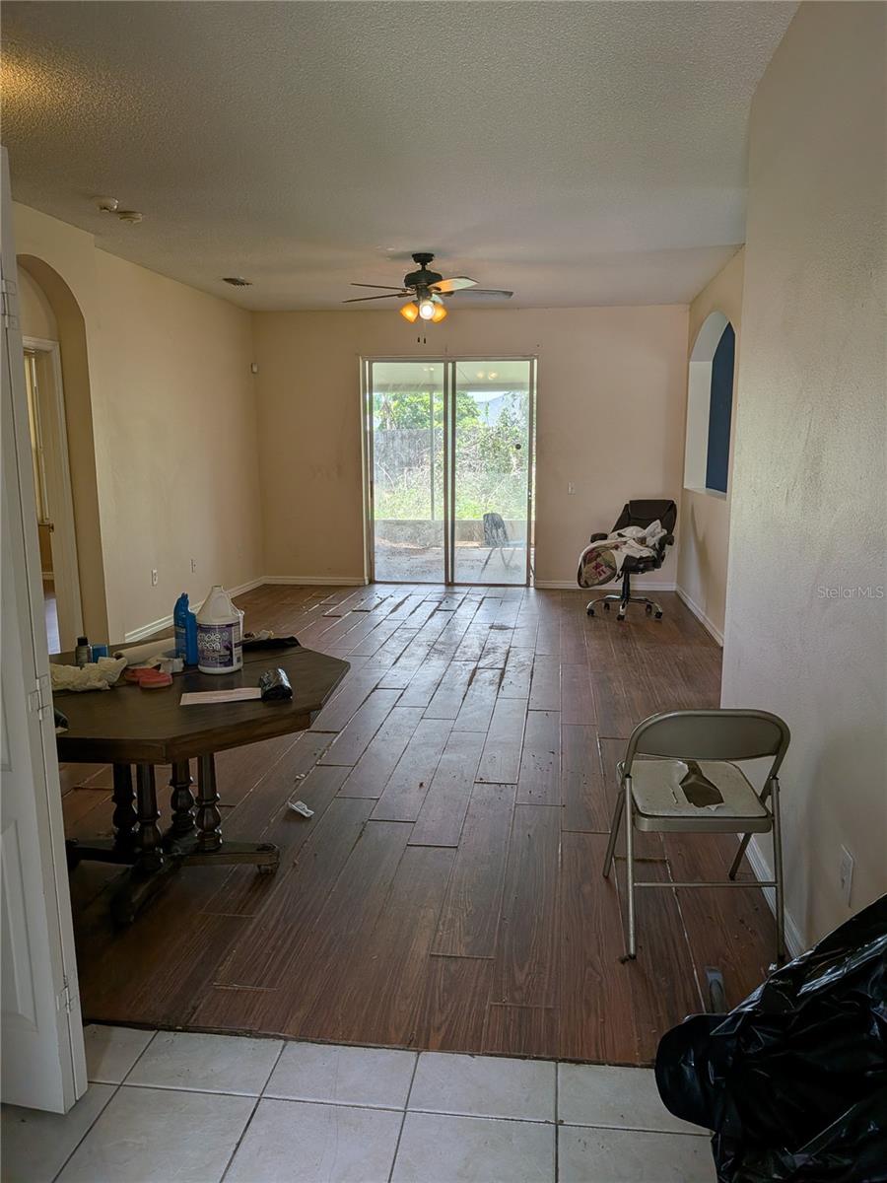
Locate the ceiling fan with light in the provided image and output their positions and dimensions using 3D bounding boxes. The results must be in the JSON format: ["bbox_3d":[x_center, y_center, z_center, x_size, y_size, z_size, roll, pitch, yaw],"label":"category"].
[{"bbox_3d":[-0.112,-2.207,6.005,1.300,0.490,1.300,1,10,8],"label":"ceiling fan with light"}]

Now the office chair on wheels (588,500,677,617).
[{"bbox_3d":[1.641,-0.293,7.199,0.670,1.000,0.700,7,12,35],"label":"office chair on wheels"}]

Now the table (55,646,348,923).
[{"bbox_3d":[-0.915,0.642,2.785,1.140,0.715,1.140,0,10,6],"label":"table"}]

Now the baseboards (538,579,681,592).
[{"bbox_3d":[1.679,-0.063,8.535,1.450,0.088,0.015,1,10,8],"label":"baseboards"}]

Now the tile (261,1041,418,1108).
[{"bbox_3d":[-0.240,1.148,1.946,0.335,0.010,0.181,1,10,7],"label":"tile"}]

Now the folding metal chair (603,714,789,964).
[{"bbox_3d":[0.767,0.655,2.525,0.460,0.750,0.480,0,10,2],"label":"folding metal chair"}]

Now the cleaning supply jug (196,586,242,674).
[{"bbox_3d":[-0.773,0.124,2.820,0.157,0.292,0.155,2,10,14],"label":"cleaning supply jug"}]

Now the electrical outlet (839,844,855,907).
[{"bbox_3d":[0.975,0.694,1.994,0.008,0.116,0.071,1,10,8],"label":"electrical outlet"}]

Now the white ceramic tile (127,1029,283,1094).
[{"bbox_3d":[-0.578,1.144,1.987,0.338,0.010,0.178,1,10,7],"label":"white ceramic tile"}]

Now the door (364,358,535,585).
[{"bbox_3d":[0.051,-1.247,8.619,1.820,2.420,0.110,1,10,8],"label":"door"}]

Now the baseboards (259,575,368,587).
[{"bbox_3d":[-1.418,-0.111,8.965,1.146,0.088,0.015,1,10,8],"label":"baseboards"}]

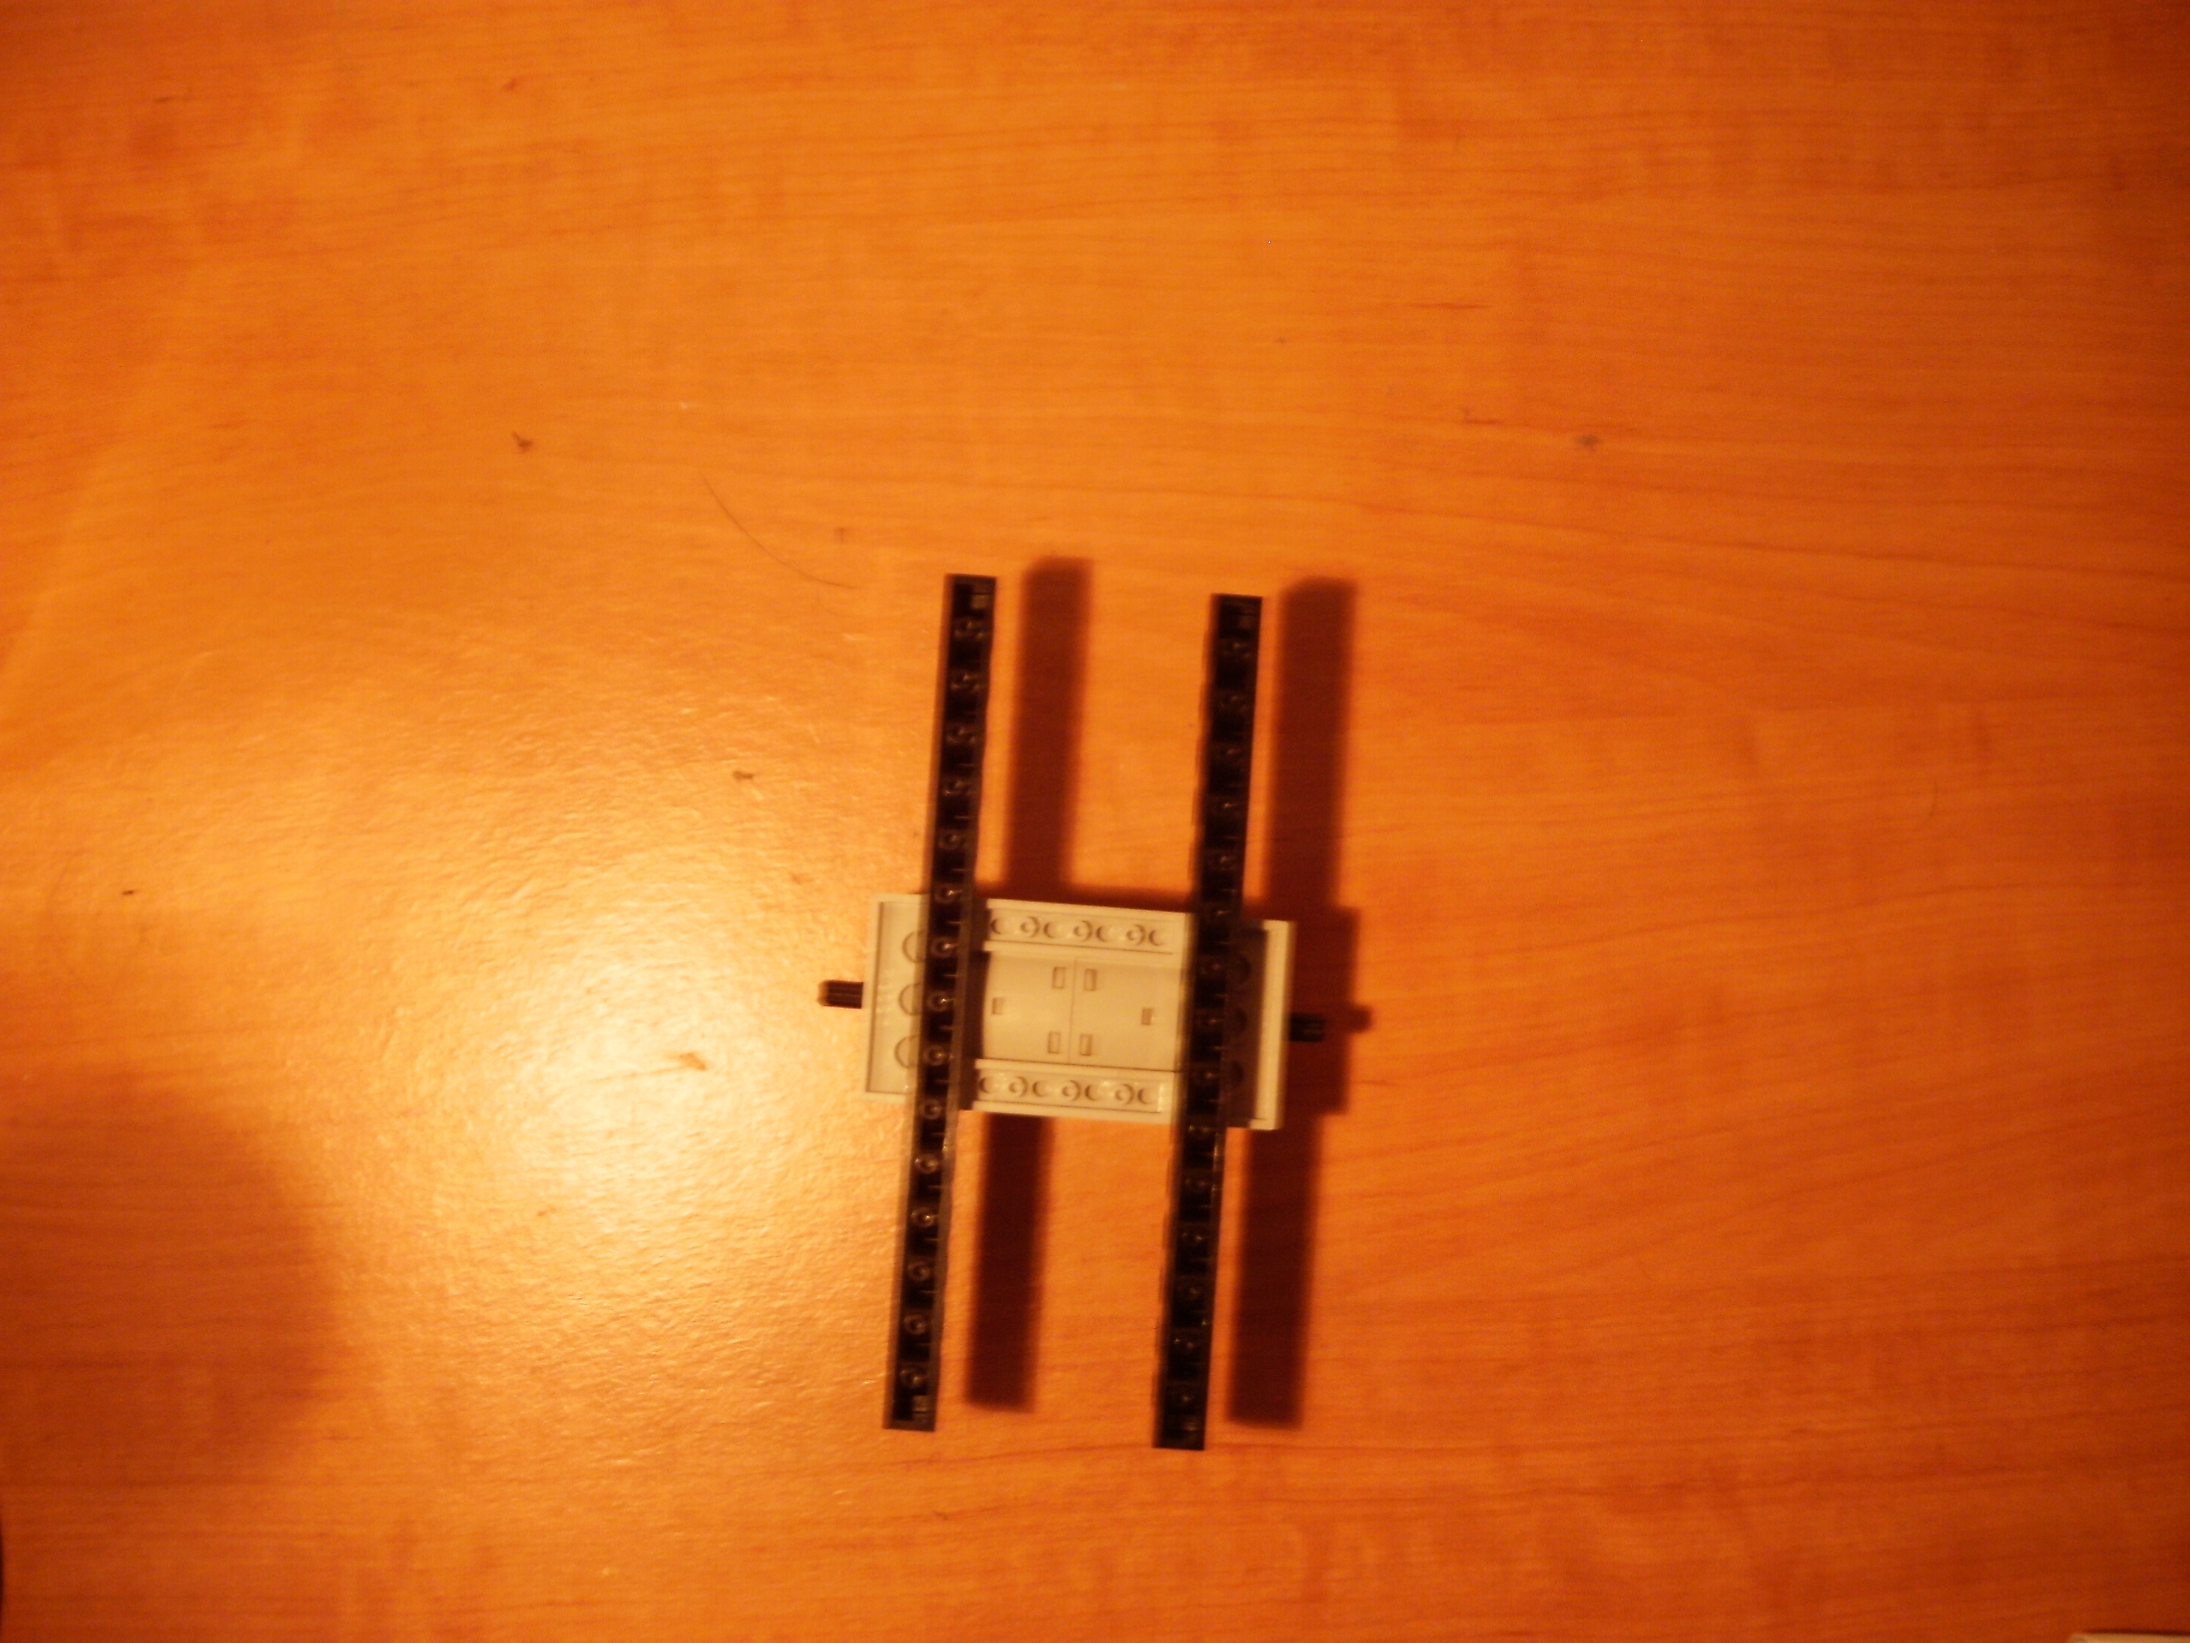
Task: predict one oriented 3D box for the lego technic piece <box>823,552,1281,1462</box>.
[{"bbox_3d":[-0.003,0.029,0.348,0.079,0.034,0.128,4,88,1],"label":"lego technic piece"}]

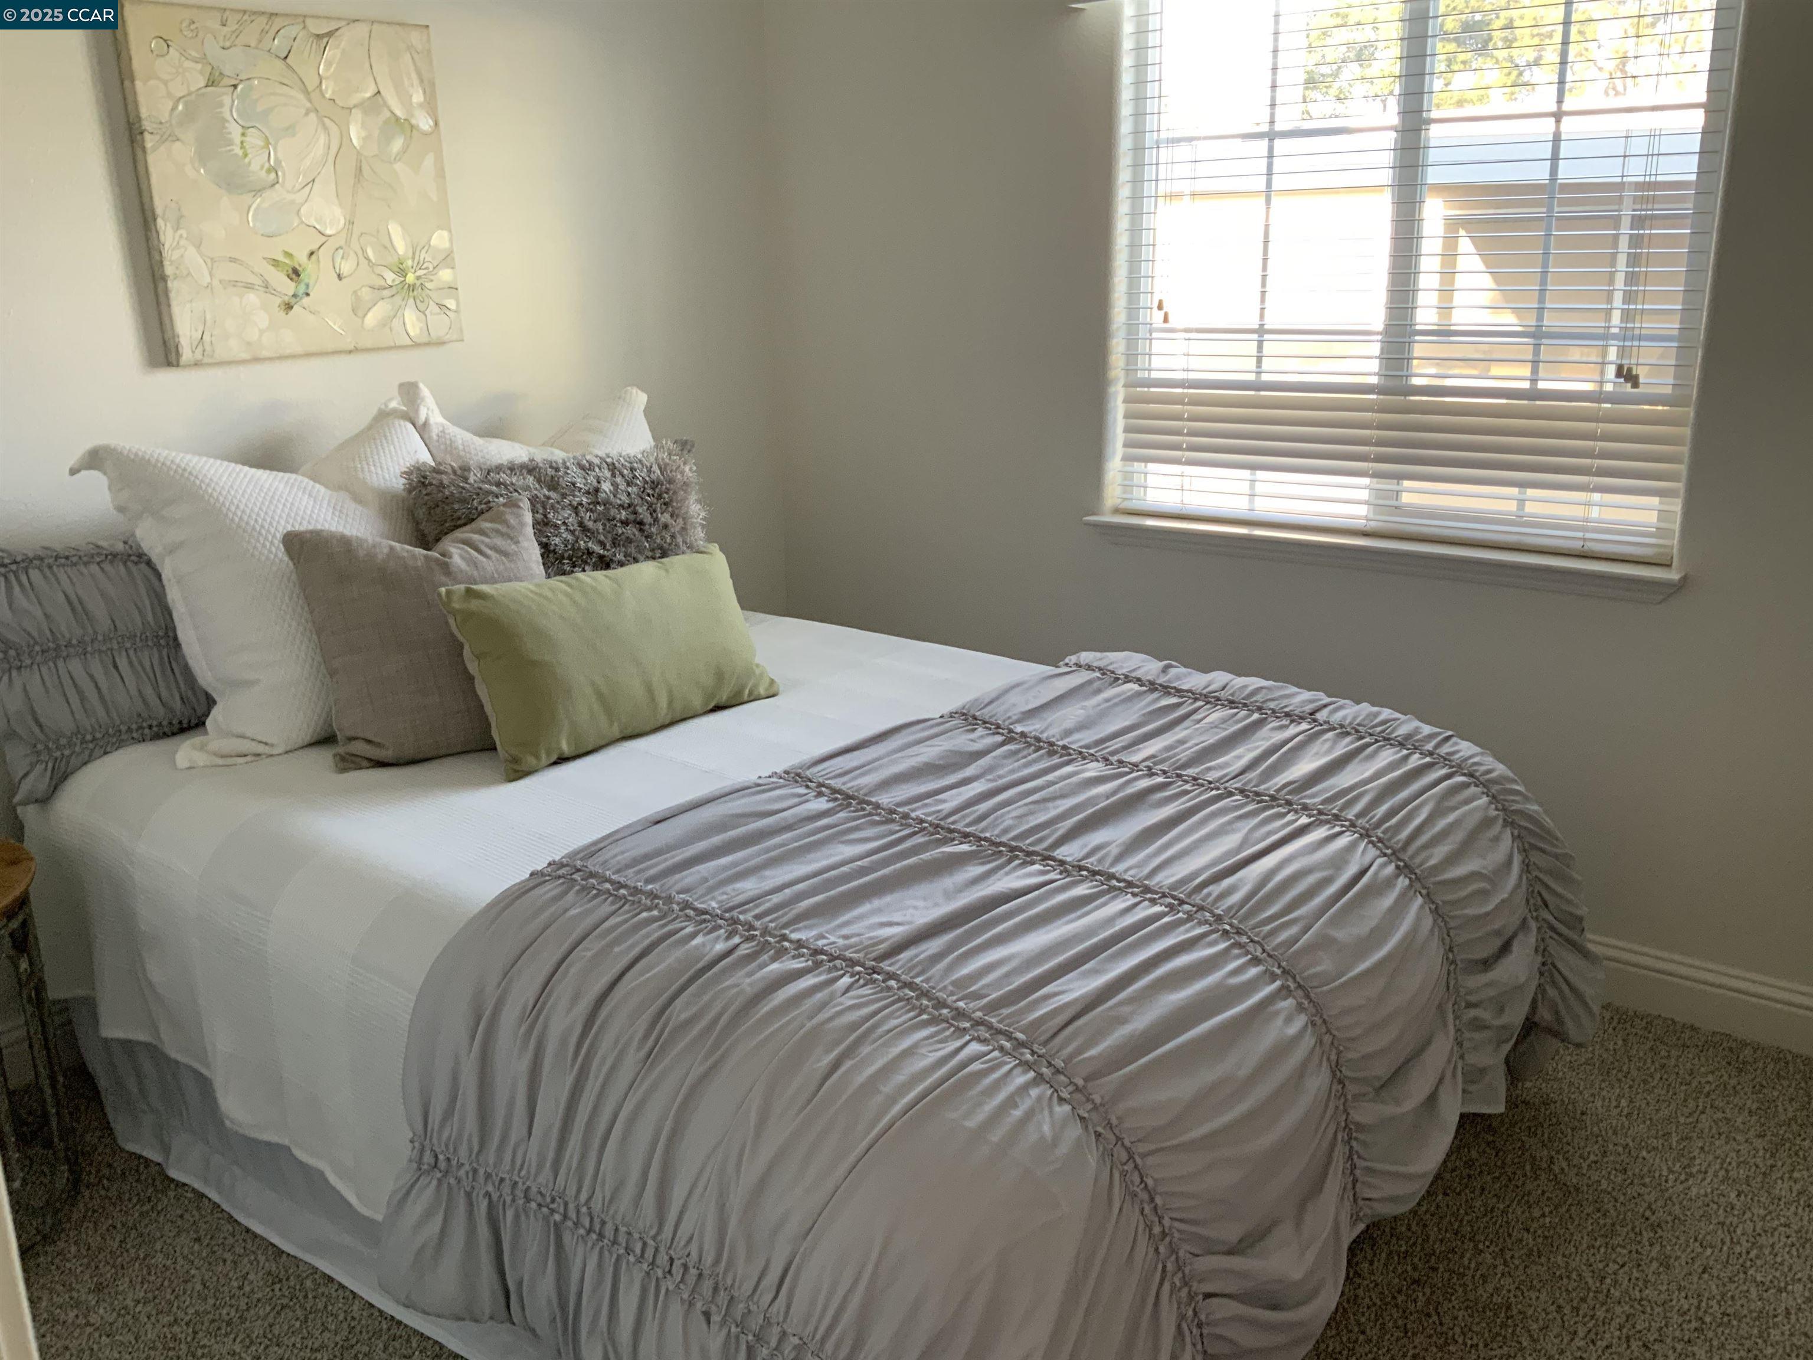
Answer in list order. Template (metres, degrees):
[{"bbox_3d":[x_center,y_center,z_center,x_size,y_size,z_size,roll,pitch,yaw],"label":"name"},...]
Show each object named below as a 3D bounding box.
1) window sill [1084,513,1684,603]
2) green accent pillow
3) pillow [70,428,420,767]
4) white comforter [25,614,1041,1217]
[{"bbox_3d":[0.908,-0.258,3.080,1.225,0.058,0.120,11,21,36],"label":"window sill"},{"bbox_3d":[-0.512,-0.060,2.735,0.580,0.325,0.150,-17,-6,-42],"label":"green accent pillow"},{"bbox_3d":[-1.105,-0.173,2.739,0.200,0.570,0.620,-6,10,40],"label":"pillow"},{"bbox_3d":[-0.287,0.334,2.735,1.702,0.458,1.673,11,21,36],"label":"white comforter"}]

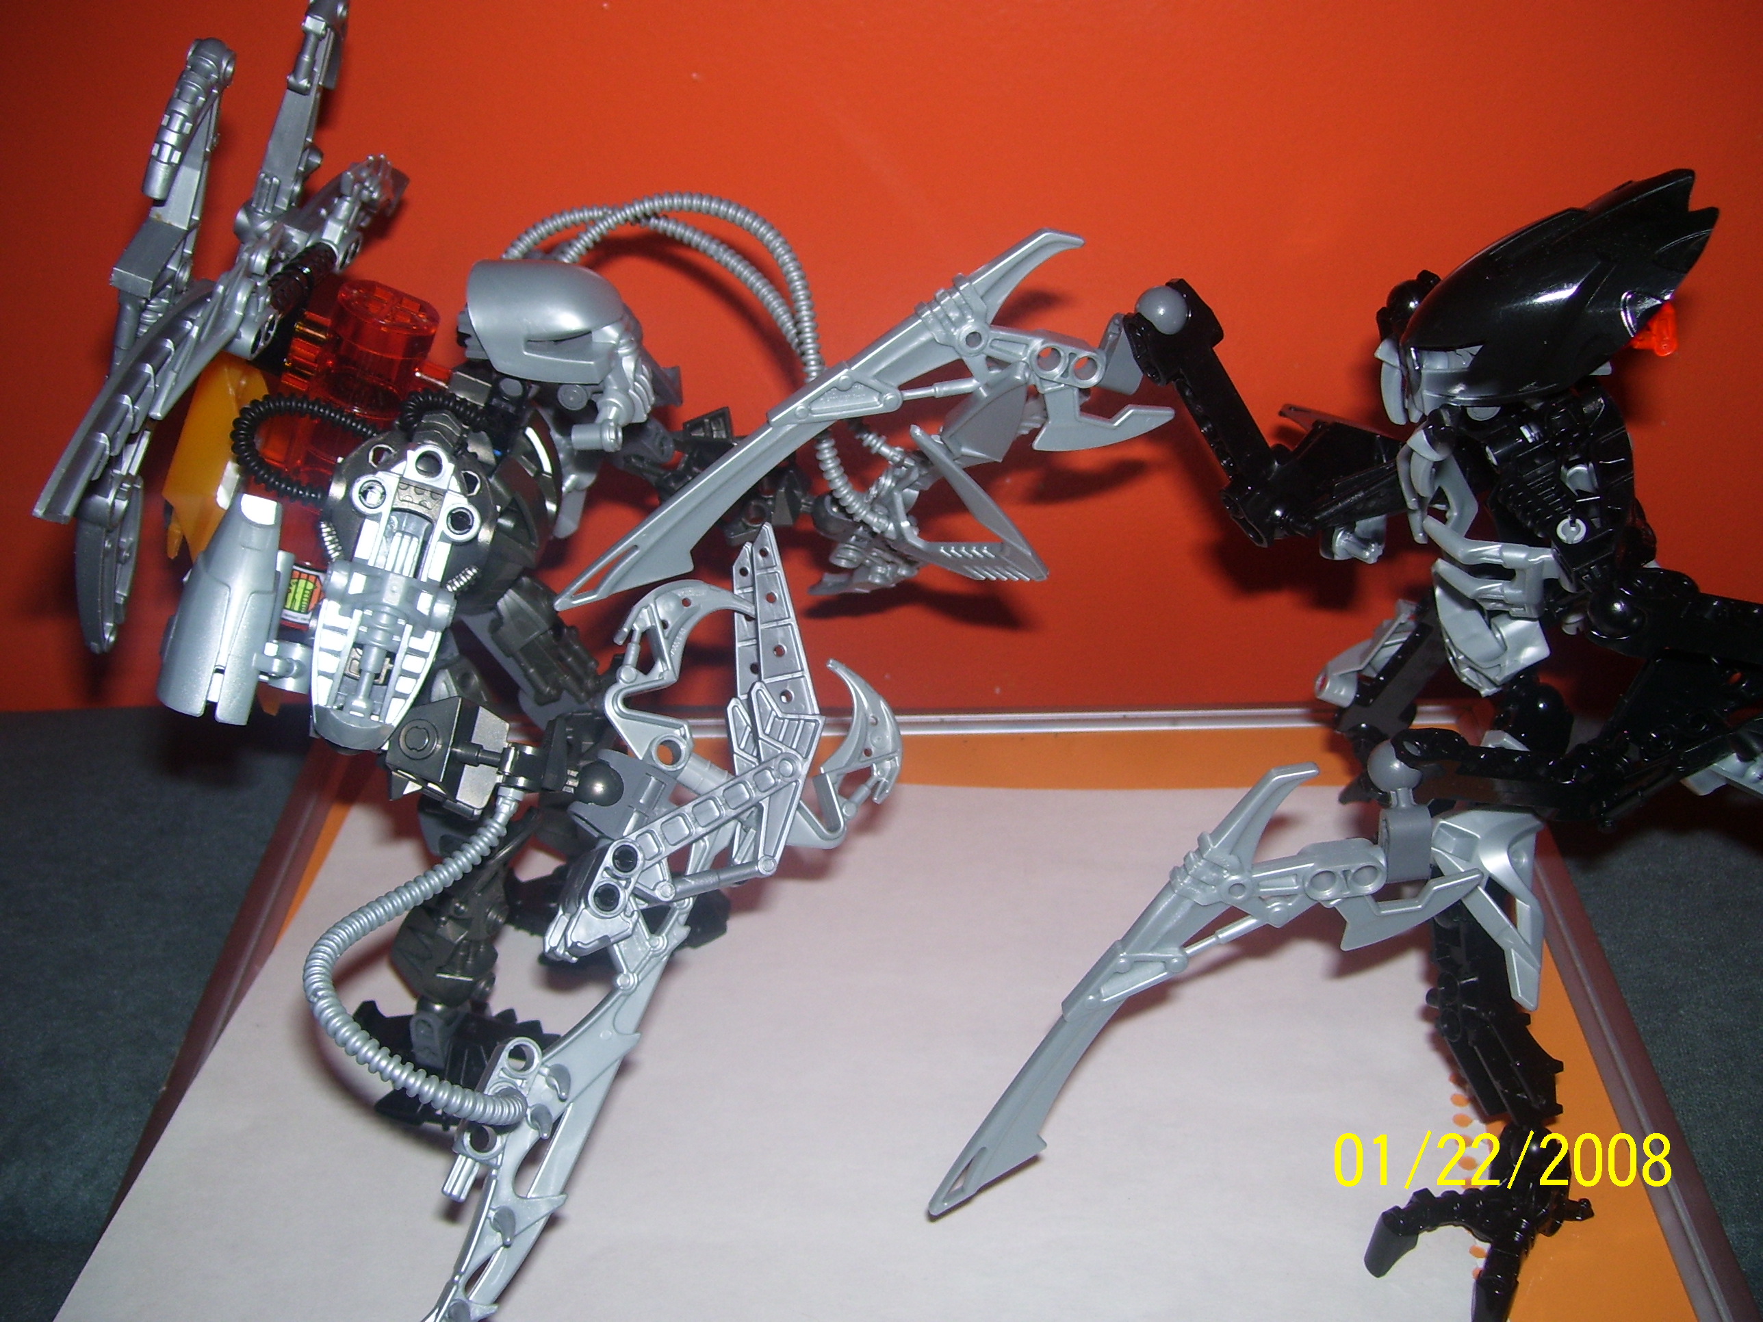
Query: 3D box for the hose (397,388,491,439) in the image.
[{"bbox_3d":[-0.105,-0.058,0.452,0.027,0.019,0.014,-6,36,-8],"label":"hose"}]

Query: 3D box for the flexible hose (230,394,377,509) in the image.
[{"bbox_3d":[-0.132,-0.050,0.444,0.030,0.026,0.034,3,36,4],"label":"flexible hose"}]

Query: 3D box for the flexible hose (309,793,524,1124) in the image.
[{"bbox_3d":[-0.085,0.049,0.352,0.037,0.029,0.088,-5,36,-7],"label":"flexible hose"}]

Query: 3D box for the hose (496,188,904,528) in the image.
[{"bbox_3d":[-0.039,-0.083,0.479,0.109,0.070,0.061,12,38,16],"label":"hose"}]

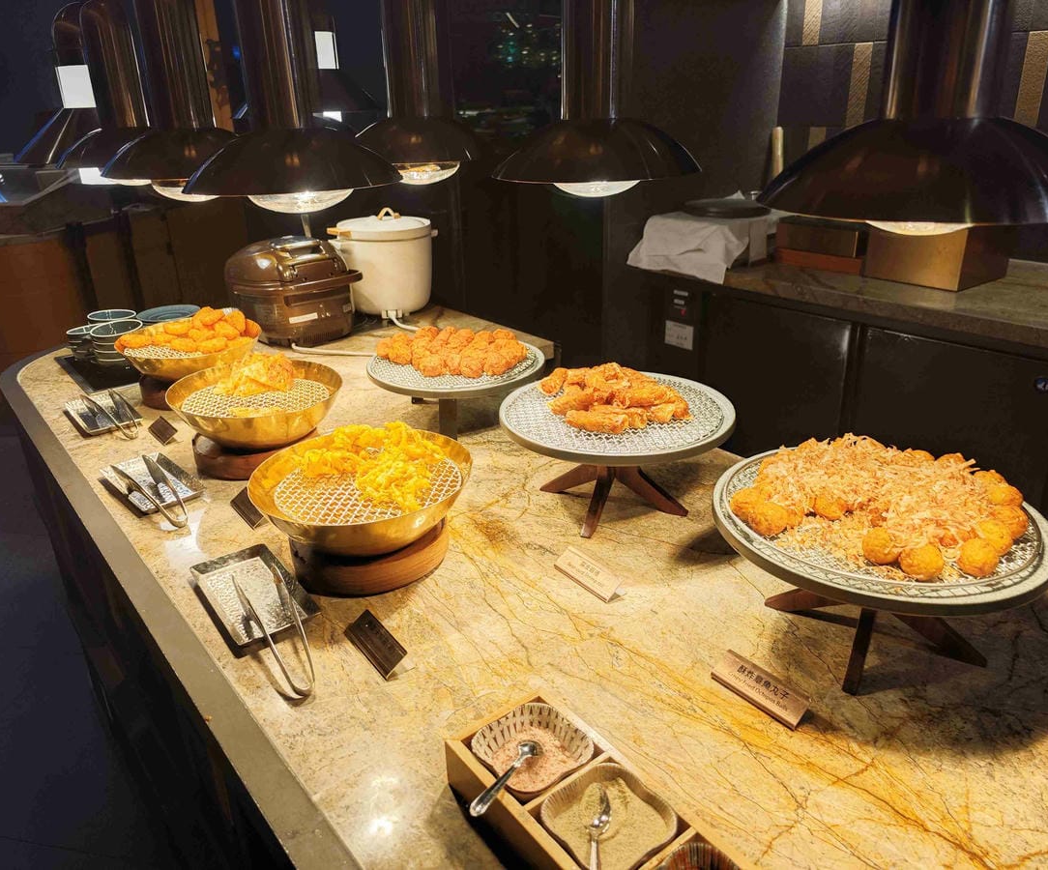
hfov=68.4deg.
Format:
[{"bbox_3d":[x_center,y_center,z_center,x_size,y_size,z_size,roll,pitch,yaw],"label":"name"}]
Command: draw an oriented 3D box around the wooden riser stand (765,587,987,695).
[{"bbox_3d":[0.403,0.169,0.873,0.178,0.139,0.178,-7,24,-13],"label":"wooden riser stand"}]

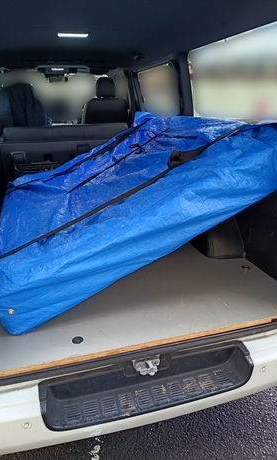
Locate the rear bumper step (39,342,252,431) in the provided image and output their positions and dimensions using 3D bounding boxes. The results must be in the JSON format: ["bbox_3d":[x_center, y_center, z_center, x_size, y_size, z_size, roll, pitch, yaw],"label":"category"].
[{"bbox_3d":[0.060,0.538,1.221,0.780,0.110,0.150,-6,21,-14],"label":"rear bumper step"}]

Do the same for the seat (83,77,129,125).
[{"bbox_3d":[-0.431,-1.329,4.249,0.520,1.000,0.700,-6,21,-14],"label":"seat"}]

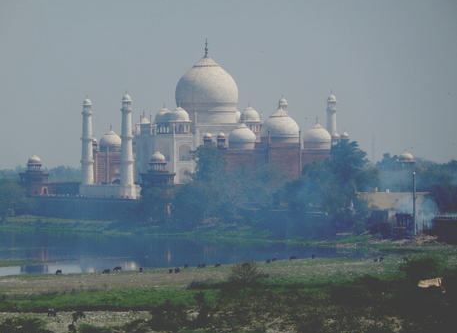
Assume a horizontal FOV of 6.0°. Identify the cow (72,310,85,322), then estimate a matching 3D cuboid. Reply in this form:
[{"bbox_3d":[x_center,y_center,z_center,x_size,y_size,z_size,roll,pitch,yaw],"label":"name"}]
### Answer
[{"bbox_3d":[-23.560,23.420,690.000,2.100,1.450,0.700,0,0,-21],"label":"cow"}]

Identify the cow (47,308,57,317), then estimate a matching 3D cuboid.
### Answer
[{"bbox_3d":[-28.210,23.310,700.000,1.900,1.350,0.650,0,0,12],"label":"cow"}]

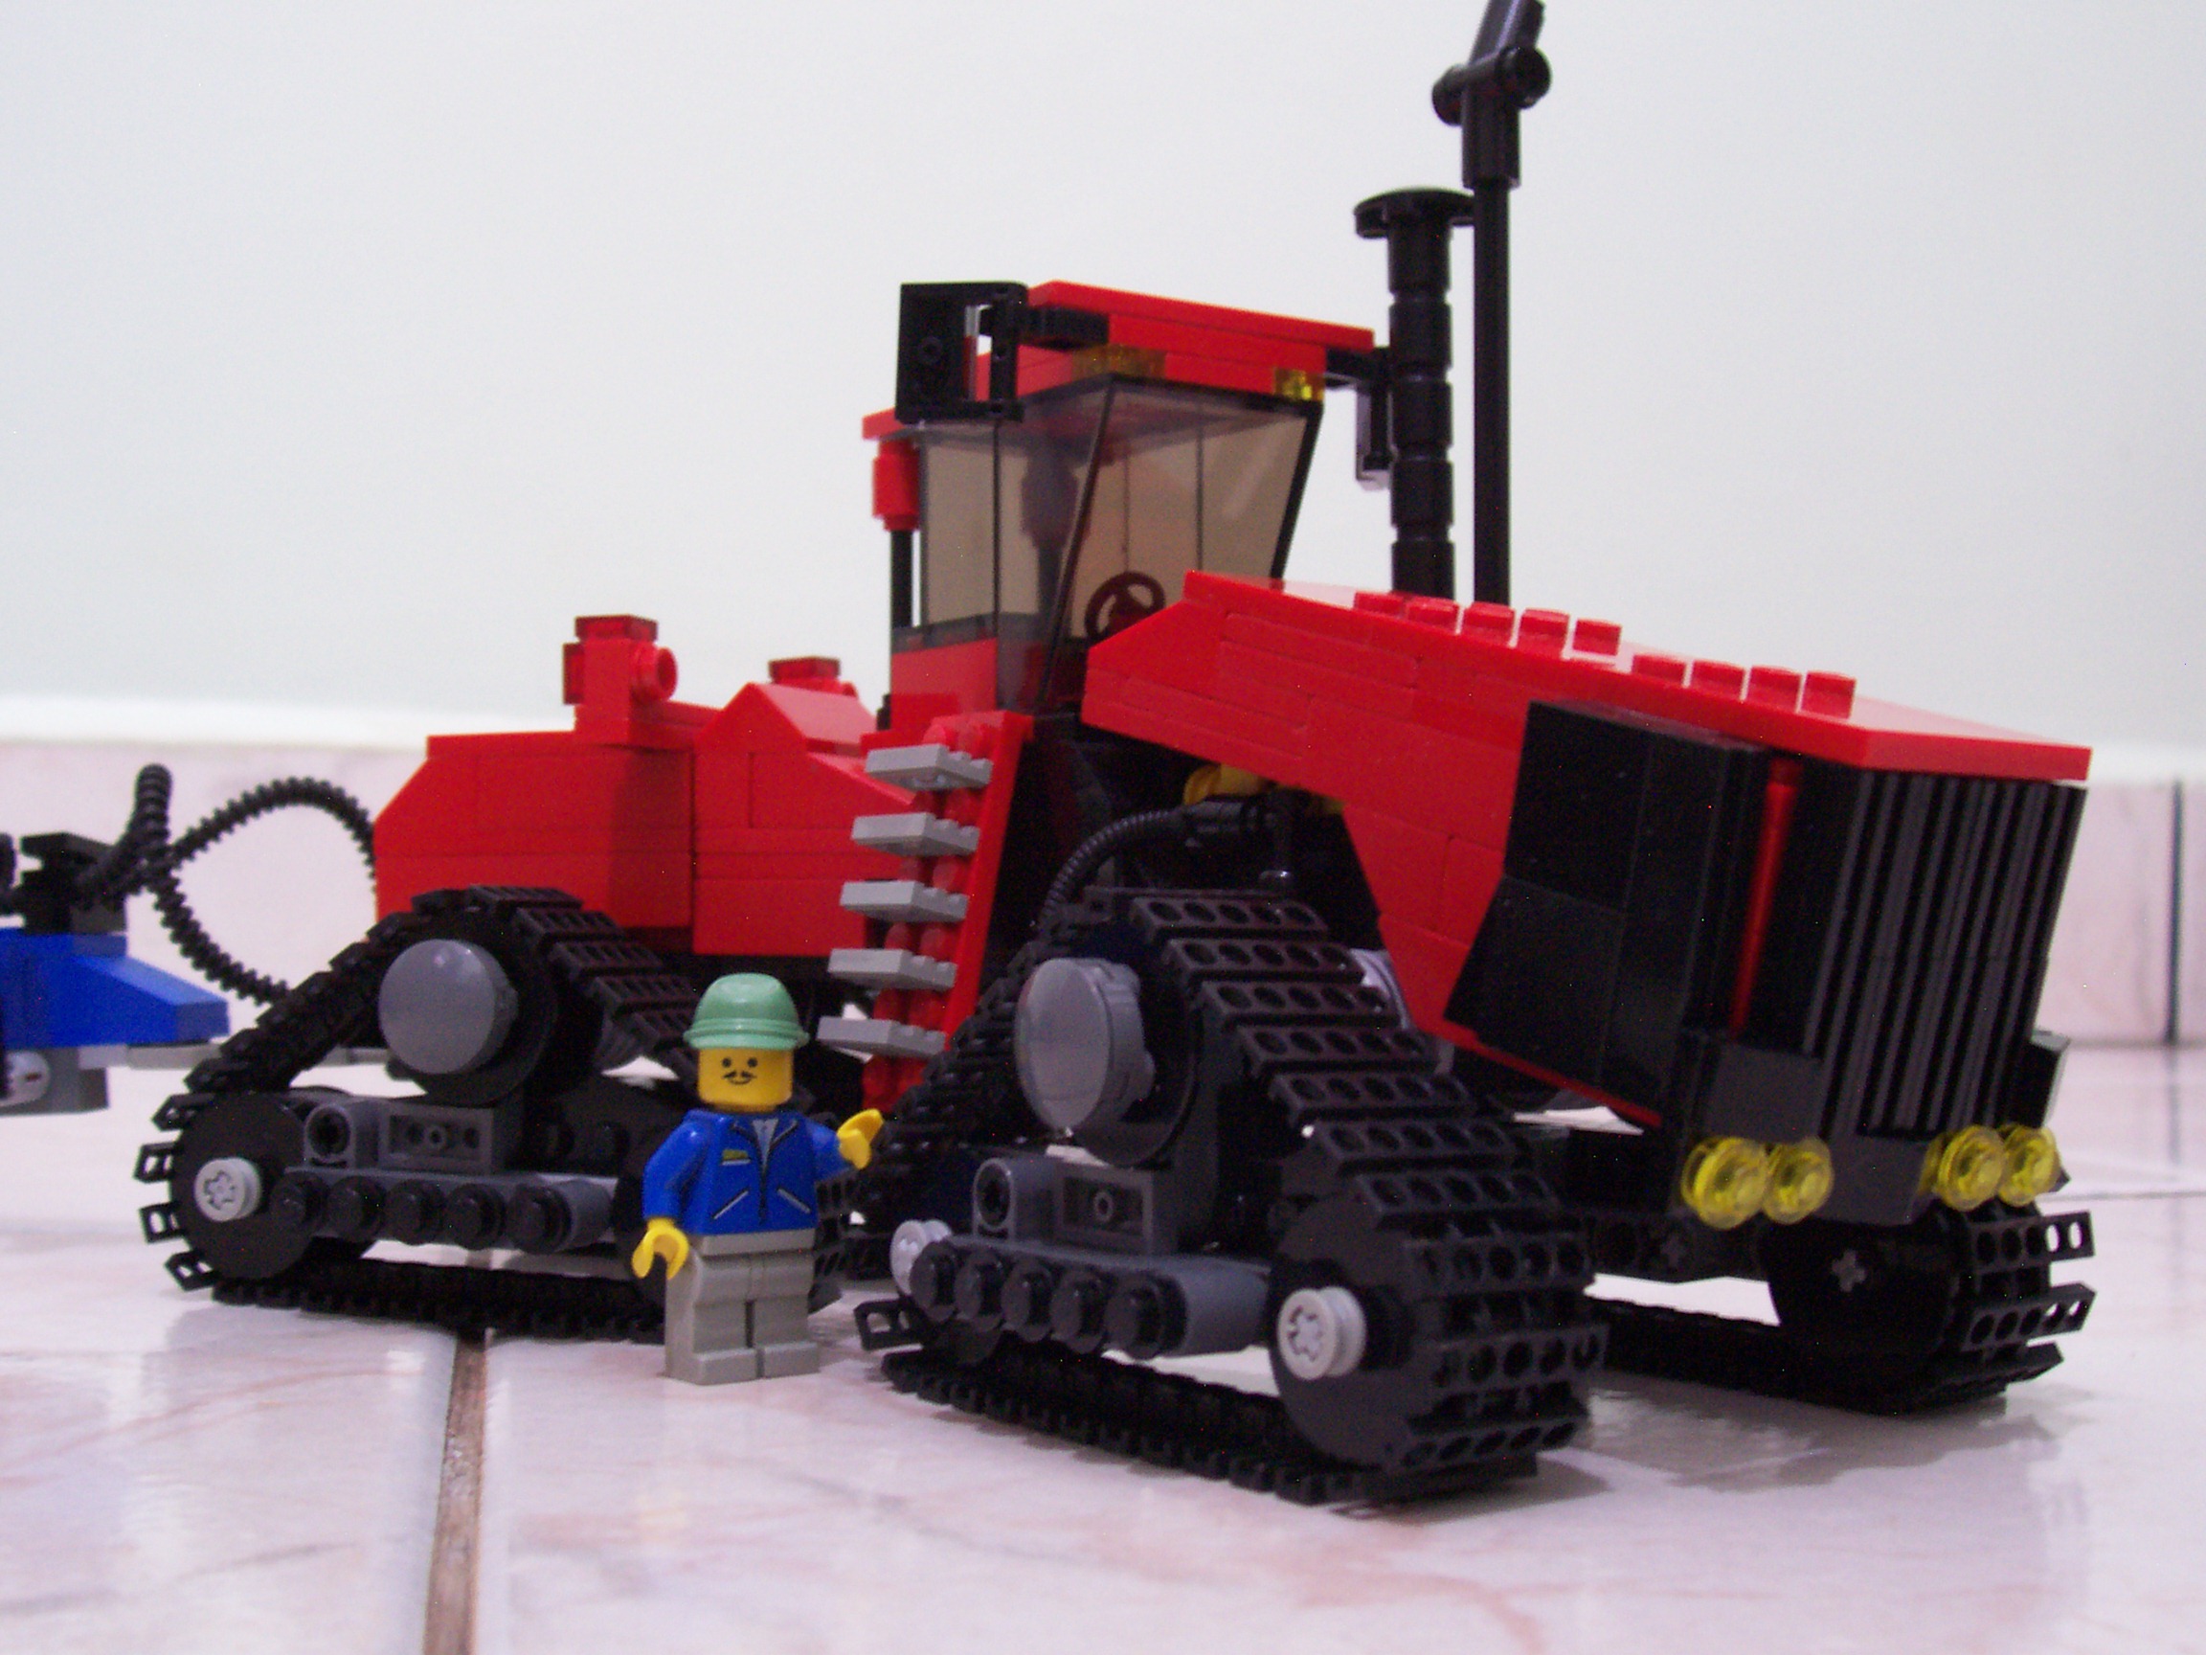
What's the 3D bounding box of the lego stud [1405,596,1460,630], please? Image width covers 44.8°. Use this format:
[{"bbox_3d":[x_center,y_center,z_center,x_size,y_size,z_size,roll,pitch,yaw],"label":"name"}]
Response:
[{"bbox_3d":[0.034,-0.022,0.275,0.005,0.002,0.005,9,9,-1],"label":"lego stud"}]

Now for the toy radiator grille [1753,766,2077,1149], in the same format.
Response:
[{"bbox_3d":[0.073,0.011,0.239,0.032,0.032,0.005,3,11,-36],"label":"toy radiator grille"}]

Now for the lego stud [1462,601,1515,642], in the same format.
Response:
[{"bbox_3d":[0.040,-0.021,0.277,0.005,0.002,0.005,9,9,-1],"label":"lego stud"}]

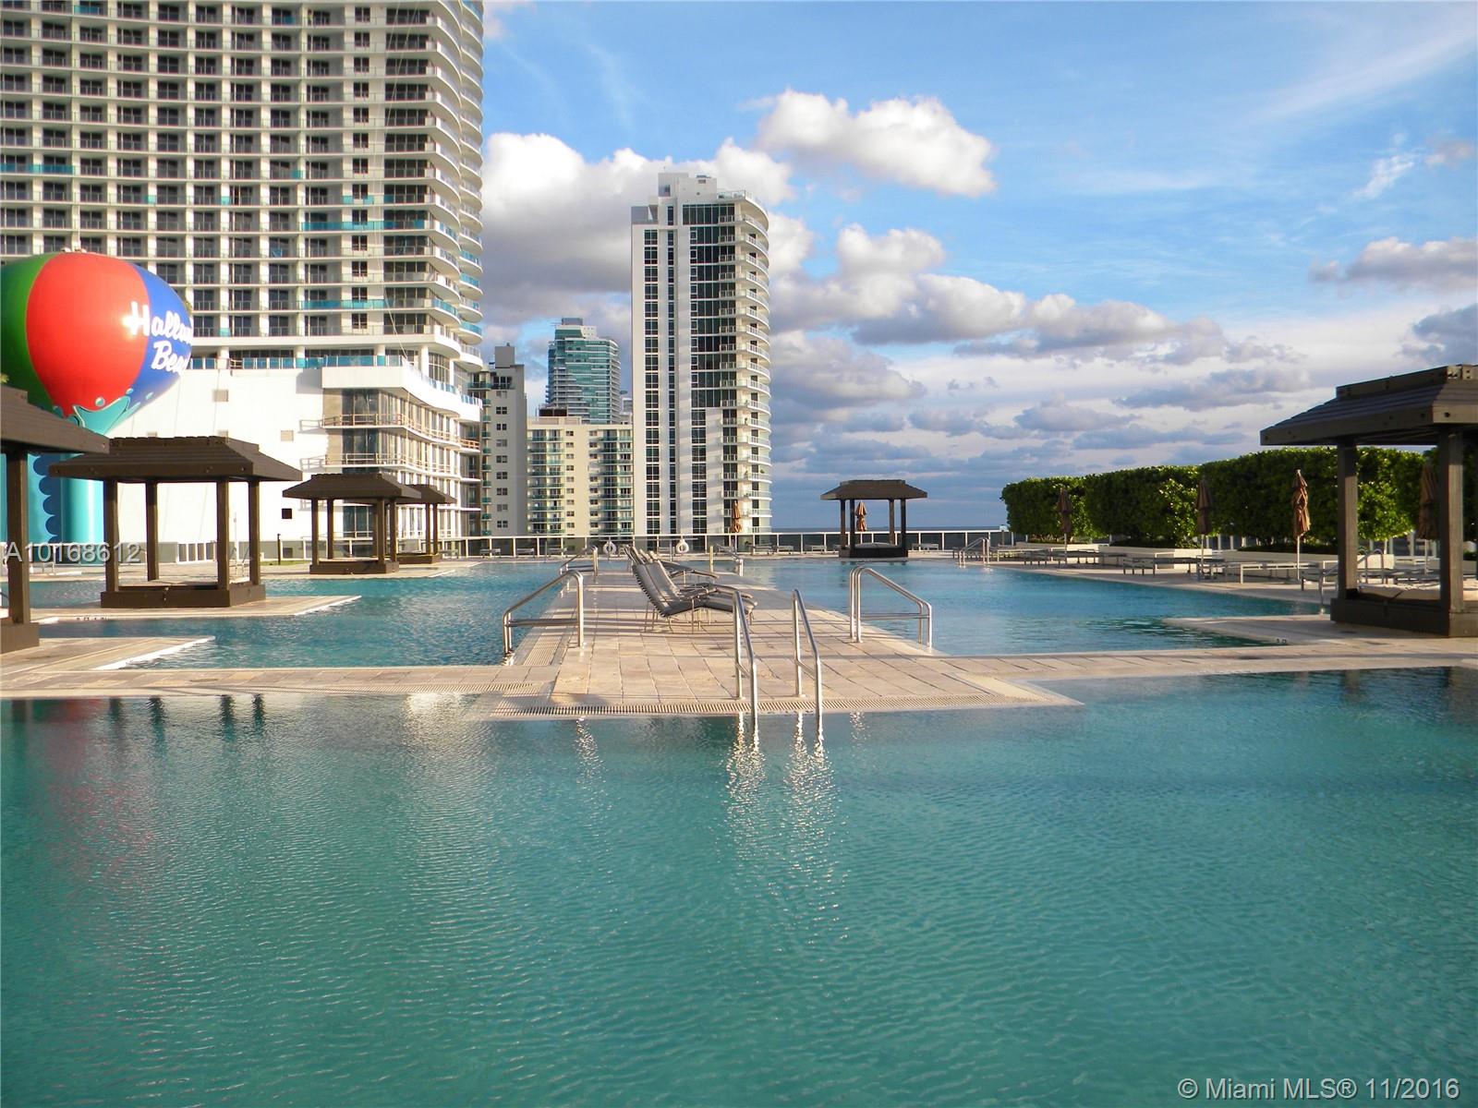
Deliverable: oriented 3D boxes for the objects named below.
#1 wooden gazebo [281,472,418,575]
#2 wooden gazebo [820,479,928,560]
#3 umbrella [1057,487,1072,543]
[{"bbox_3d":[-12.822,-0.988,40.054,3.690,3.240,3.690,-1,1,-6],"label":"wooden gazebo"},{"bbox_3d":[5.669,-1.454,50.734,3.690,3.240,3.690,-1,1,-6],"label":"wooden gazebo"},{"bbox_3d":[11.036,-0.941,40.520,0.510,2.580,0.510,-1,1,0],"label":"umbrella"}]

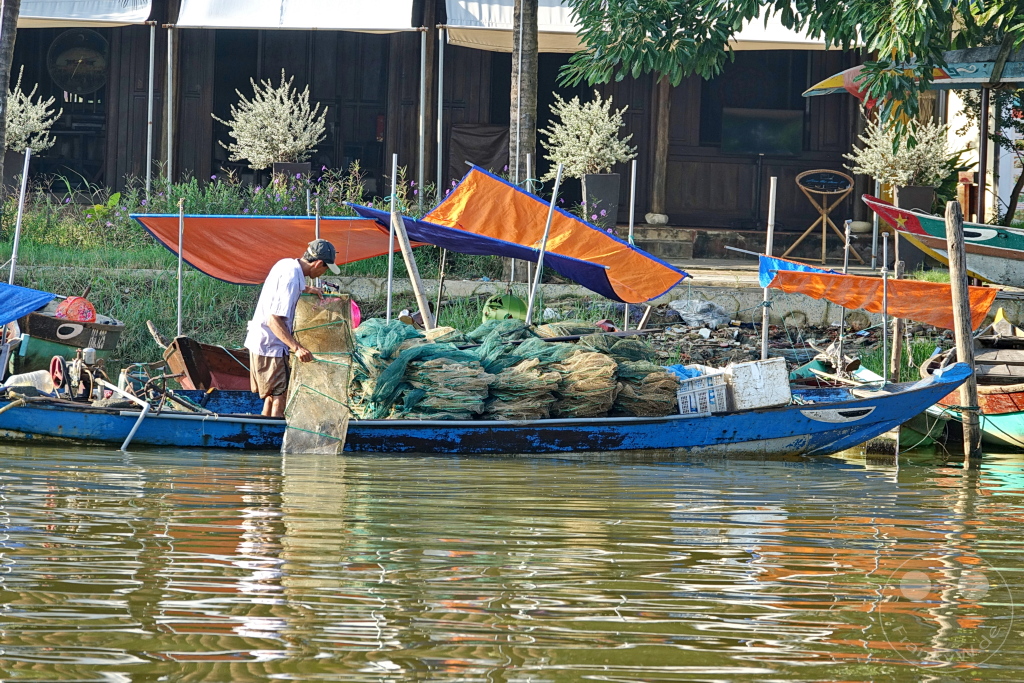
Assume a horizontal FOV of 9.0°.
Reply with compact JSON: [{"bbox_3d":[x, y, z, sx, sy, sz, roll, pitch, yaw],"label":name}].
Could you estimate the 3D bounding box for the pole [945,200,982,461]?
[{"bbox_3d":[3.122,-0.076,45.100,0.125,1.800,0.125,-4,2,0],"label":"pole"}]

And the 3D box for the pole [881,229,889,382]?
[{"bbox_3d":[2.585,-0.229,45.200,0.040,1.060,0.040,0,2,0],"label":"pole"}]

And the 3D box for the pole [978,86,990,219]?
[{"bbox_3d":[4.601,-1.764,63.500,0.070,1.450,0.070,1,1,0],"label":"pole"}]

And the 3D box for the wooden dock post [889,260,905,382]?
[{"bbox_3d":[2.733,-0.043,46.300,0.065,1.070,0.065,3,2,0],"label":"wooden dock post"}]

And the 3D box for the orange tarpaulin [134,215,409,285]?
[{"bbox_3d":[-1.685,-0.654,46.800,2.050,0.500,1.250,0,2,5],"label":"orange tarpaulin"}]

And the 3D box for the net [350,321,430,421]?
[{"bbox_3d":[-0.850,0.187,45.200,0.550,0.700,0.600,0,2,0],"label":"net"}]

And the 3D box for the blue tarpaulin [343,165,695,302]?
[{"bbox_3d":[0.039,-0.750,46.100,2.150,0.930,1.250,0,2,15],"label":"blue tarpaulin"}]

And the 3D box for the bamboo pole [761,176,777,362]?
[{"bbox_3d":[1.792,-0.461,45.500,0.050,1.380,0.050,3,1,0],"label":"bamboo pole"}]

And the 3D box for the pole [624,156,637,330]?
[{"bbox_3d":[0.841,-0.673,46.400,0.038,1.280,0.038,2,2,0],"label":"pole"}]

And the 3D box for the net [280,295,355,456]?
[{"bbox_3d":[-1.254,0.213,42.000,0.440,1.040,0.280,1,1,6],"label":"net"}]

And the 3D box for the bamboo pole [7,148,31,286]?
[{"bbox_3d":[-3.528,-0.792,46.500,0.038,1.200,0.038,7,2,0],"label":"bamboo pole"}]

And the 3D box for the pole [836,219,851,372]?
[{"bbox_3d":[2.341,-0.325,46.000,0.045,1.080,0.045,3,1,0],"label":"pole"}]

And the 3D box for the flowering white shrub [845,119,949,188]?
[{"bbox_3d":[3.766,-1.851,63.800,1.030,0.720,0.950,1,1,0],"label":"flowering white shrub"}]

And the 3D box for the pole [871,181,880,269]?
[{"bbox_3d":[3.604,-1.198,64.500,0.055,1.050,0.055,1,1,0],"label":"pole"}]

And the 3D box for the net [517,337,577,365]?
[{"bbox_3d":[0.221,0.059,43.000,0.420,0.190,0.400,1,1,0],"label":"net"}]

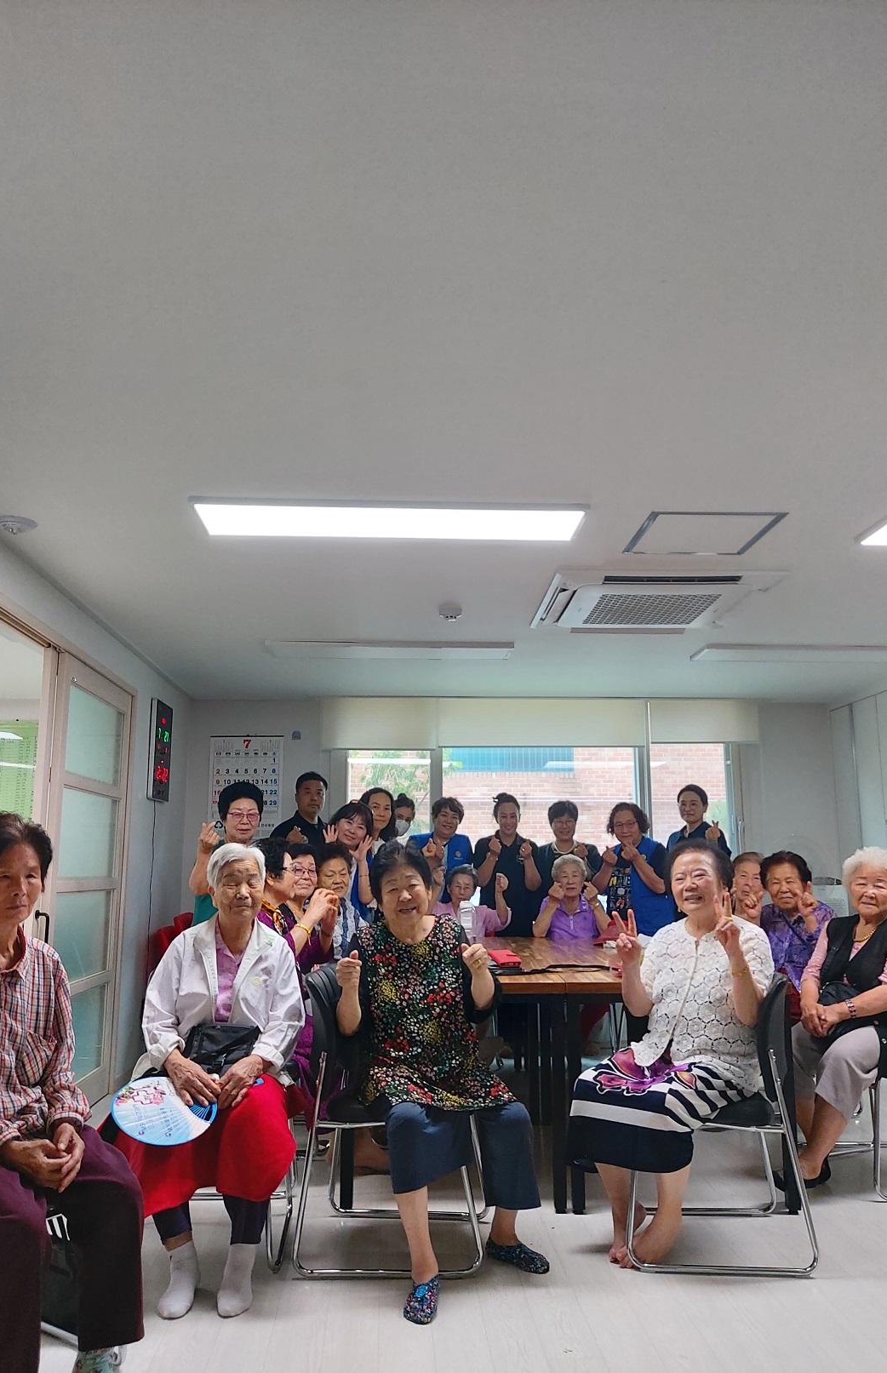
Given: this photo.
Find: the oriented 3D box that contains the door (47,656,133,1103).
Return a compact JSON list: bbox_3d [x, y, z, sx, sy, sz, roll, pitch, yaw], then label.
[{"bbox_3d":[-1.682,0.953,4.661,0.038,2.045,1.120,1,-11,-3],"label":"door"}]

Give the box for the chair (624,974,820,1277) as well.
[{"bbox_3d":[0.803,1.314,3.107,0.530,0.790,0.510,-1,-10,4],"label":"chair"}]

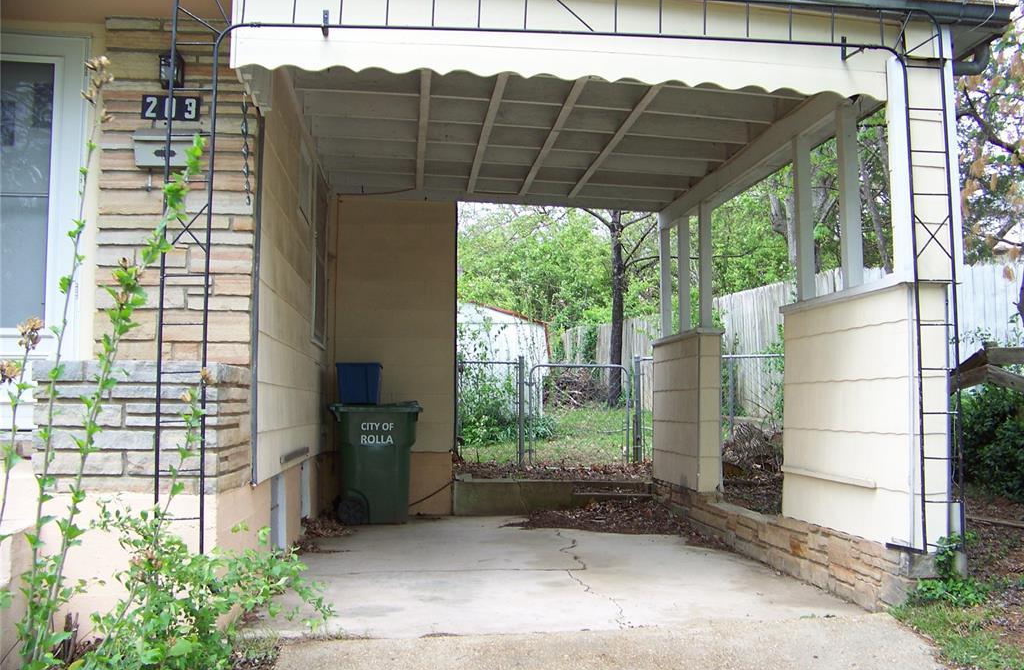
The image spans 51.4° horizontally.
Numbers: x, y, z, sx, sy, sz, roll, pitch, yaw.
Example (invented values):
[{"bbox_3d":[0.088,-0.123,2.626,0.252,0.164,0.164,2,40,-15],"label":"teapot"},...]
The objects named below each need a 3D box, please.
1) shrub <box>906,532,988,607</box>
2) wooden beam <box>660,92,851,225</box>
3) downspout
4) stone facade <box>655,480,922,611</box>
[{"bbox_3d":[2.175,1.161,5.275,0.370,0.370,0.300,0,-4,-6],"label":"shrub"},{"bbox_3d":[1.823,-1.285,8.279,0.190,0.225,4.900,0,-4,-6],"label":"wooden beam"},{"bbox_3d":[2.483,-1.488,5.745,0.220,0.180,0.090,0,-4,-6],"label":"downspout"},{"bbox_3d":[1.775,1.433,7.911,0.220,0.380,5.450,0,-4,-6],"label":"stone facade"}]

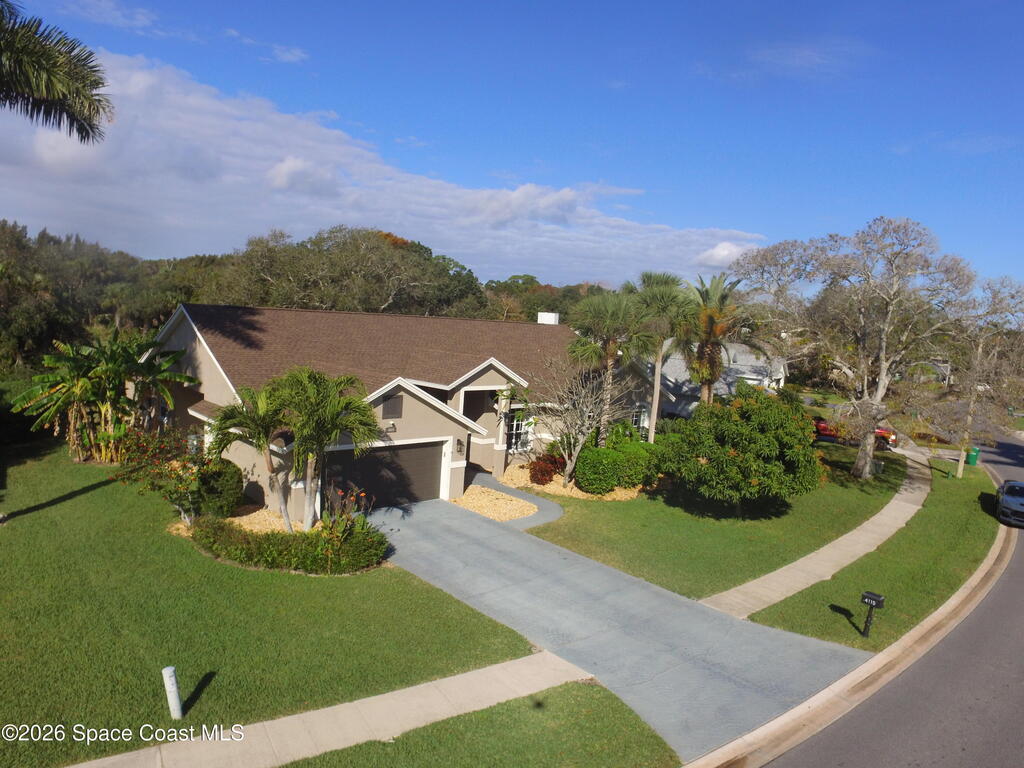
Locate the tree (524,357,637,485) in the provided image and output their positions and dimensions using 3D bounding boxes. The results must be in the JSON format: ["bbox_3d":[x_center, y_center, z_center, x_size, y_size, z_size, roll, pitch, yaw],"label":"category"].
[{"bbox_3d":[2.843,1.673,24.719,4.500,5.500,4.300,5,5,7],"label":"tree"}]

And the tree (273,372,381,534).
[{"bbox_3d":[-5.707,2.073,18.300,3.200,5.000,3.000,2,5,-17],"label":"tree"}]

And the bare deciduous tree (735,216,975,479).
[{"bbox_3d":[18.259,-1.920,32.302,11.300,13.920,10.500,7,5,29],"label":"bare deciduous tree"}]

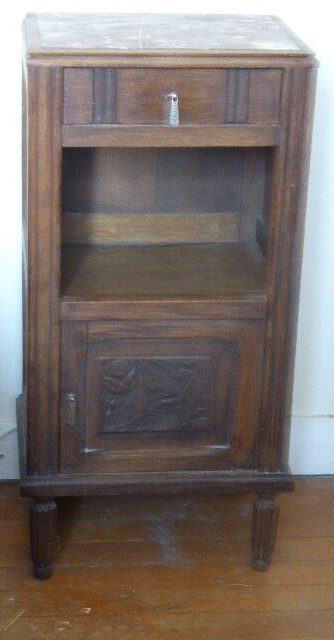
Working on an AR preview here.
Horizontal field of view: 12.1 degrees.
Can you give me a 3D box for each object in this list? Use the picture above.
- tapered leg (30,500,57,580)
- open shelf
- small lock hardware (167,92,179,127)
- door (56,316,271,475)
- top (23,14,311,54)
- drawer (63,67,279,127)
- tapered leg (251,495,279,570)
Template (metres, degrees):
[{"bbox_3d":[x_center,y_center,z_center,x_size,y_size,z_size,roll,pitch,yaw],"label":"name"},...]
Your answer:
[{"bbox_3d":[-0.192,0.341,2.445,0.042,0.143,0.042,0,22,-6],"label":"tapered leg"},{"bbox_3d":[-0.016,-0.066,2.419,0.312,0.020,0.260,0,22,-6],"label":"open shelf"},{"bbox_3d":[0.010,-0.292,2.178,0.017,0.049,0.020,0,22,-6],"label":"small lock hardware"},{"bbox_3d":[-0.009,0.111,2.362,0.304,0.250,0.022,0,22,-6],"label":"door"},{"bbox_3d":[-0.005,-0.408,2.293,0.392,0.020,0.282,0,22,-6],"label":"top"},{"bbox_3d":[-0.004,-0.354,2.292,0.304,0.080,0.240,0,22,-6],"label":"drawer"},{"bbox_3d":[0.155,0.338,2.483,0.042,0.143,0.042,0,22,-6],"label":"tapered leg"}]

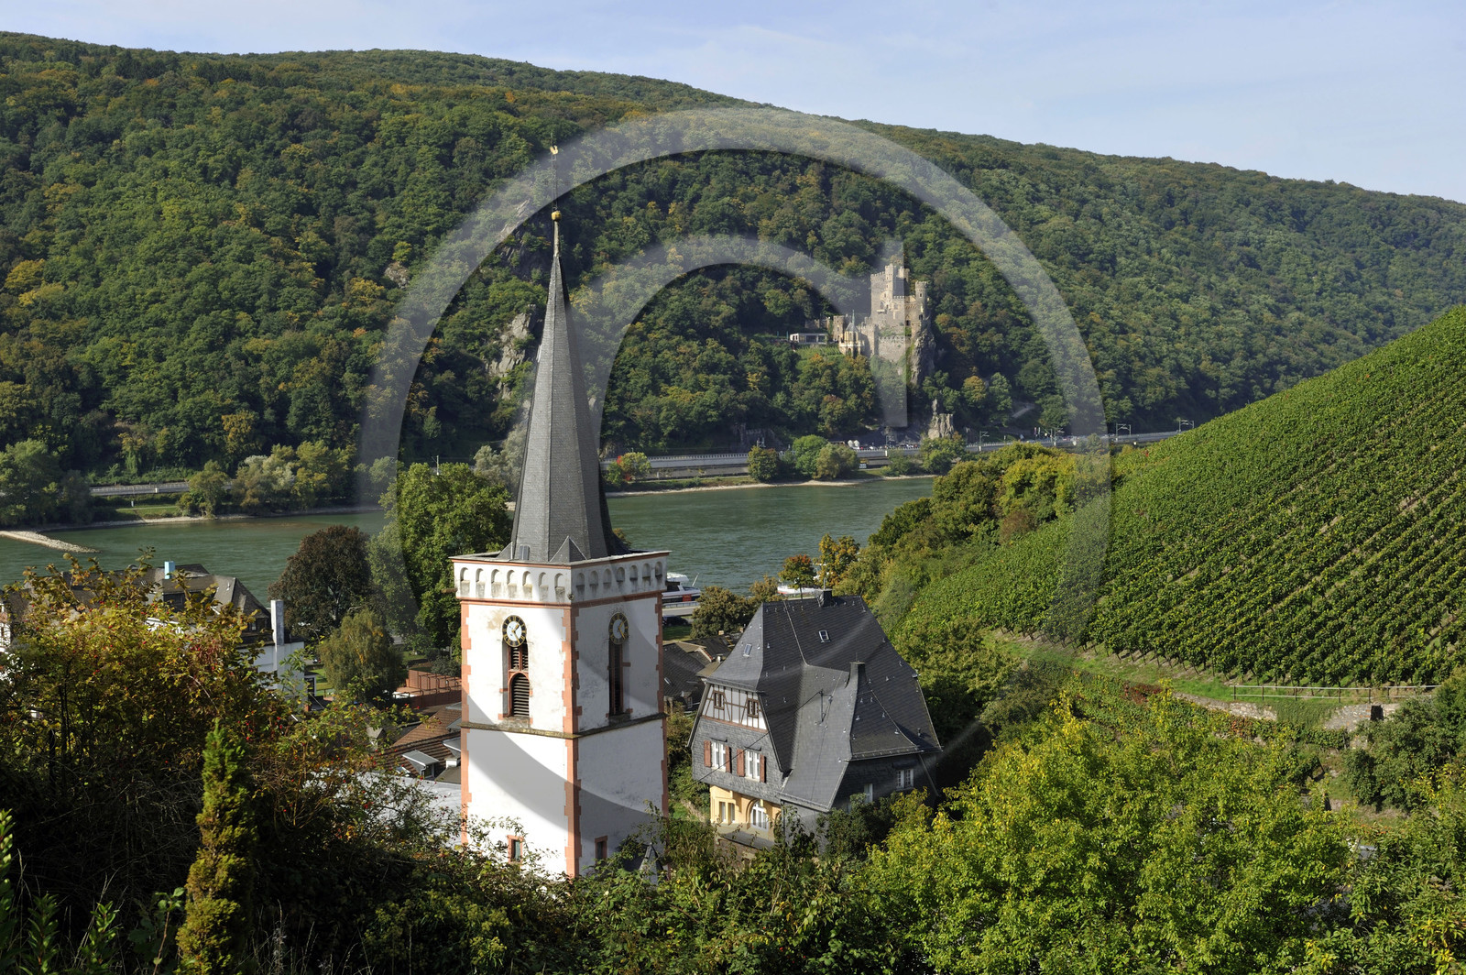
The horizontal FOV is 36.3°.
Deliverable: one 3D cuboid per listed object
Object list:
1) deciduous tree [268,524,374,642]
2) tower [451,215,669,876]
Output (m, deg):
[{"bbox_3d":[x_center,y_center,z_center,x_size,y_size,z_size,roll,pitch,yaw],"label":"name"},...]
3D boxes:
[{"bbox_3d":[-62.026,15.222,338.000,16.500,19.030,16.000,-1,3,0],"label":"deciduous tree"},{"bbox_3d":[-8.449,5.019,110.387,7.700,37.060,7.700,2,4,36],"label":"tower"}]

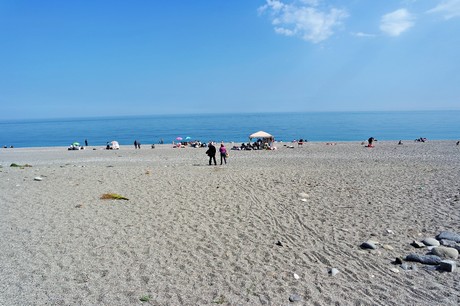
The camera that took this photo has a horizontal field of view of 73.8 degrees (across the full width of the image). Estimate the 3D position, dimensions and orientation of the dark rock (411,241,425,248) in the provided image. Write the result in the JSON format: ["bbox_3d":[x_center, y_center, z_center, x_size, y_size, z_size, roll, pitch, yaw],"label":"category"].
[{"bbox_3d":[4.601,2.242,7.495,0.295,0.125,0.206,4,9,35],"label":"dark rock"}]

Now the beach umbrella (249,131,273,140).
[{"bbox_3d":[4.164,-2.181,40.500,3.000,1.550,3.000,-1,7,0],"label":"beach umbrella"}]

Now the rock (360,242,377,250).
[{"bbox_3d":[3.356,2.262,7.424,0.349,0.146,0.244,2,8,25],"label":"rock"}]

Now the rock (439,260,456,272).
[{"bbox_3d":[4.492,2.341,6.327,0.277,0.137,0.180,5,9,38],"label":"rock"}]

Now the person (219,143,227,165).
[{"bbox_3d":[-0.601,0.085,23.600,0.550,1.620,0.360,-1,7,0],"label":"person"}]

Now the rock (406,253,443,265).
[{"bbox_3d":[4.184,2.304,6.648,0.679,0.166,0.258,2,8,22],"label":"rock"}]

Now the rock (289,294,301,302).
[{"bbox_3d":[1.126,2.506,5.288,0.194,0.126,0.146,0,7,10],"label":"rock"}]

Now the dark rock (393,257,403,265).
[{"bbox_3d":[3.639,2.340,6.629,0.167,0.120,0.134,3,8,30],"label":"dark rock"}]

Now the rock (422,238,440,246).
[{"bbox_3d":[4.970,2.205,7.561,0.372,0.172,0.242,4,9,35],"label":"rock"}]

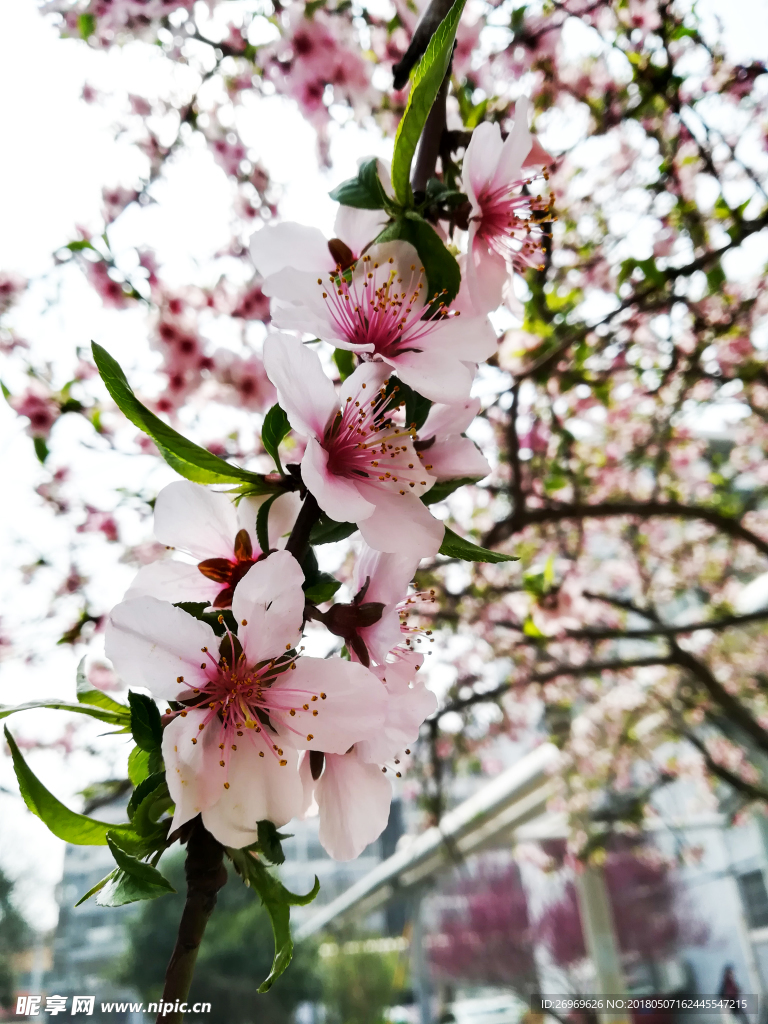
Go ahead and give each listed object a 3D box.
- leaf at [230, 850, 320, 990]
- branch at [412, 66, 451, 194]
[{"bbox_3d":[-0.023,0.084,0.160,0.018,0.027,0.010,0,0,-12],"label":"leaf"},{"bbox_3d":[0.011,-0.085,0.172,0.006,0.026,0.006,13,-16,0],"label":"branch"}]

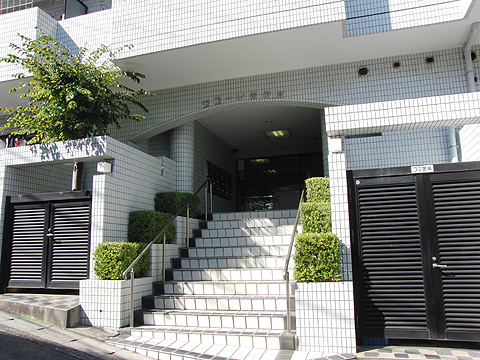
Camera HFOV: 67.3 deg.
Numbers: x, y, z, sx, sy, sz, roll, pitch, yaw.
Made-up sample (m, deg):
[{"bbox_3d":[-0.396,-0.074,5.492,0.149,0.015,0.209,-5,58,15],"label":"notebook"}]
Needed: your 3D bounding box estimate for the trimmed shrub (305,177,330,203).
[{"bbox_3d":[1.453,0.278,6.677,0.450,0.565,0.800,-3,-9,14],"label":"trimmed shrub"}]

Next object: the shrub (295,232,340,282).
[{"bbox_3d":[1.012,0.975,4.669,0.545,0.580,0.830,-3,-9,14],"label":"shrub"}]

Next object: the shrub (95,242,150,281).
[{"bbox_3d":[-1.750,1.198,5.403,0.455,0.510,0.830,-3,-9,14],"label":"shrub"}]

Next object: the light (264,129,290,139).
[{"bbox_3d":[1.029,-1.231,9.687,0.610,0.080,0.630,-3,-9,14],"label":"light"}]

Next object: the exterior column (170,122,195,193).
[{"bbox_3d":[-1.257,-0.269,7.922,0.490,2.150,0.490,-3,-9,14],"label":"exterior column"}]

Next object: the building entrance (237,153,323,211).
[{"bbox_3d":[1.180,0.187,10.977,2.710,1.860,0.200,-3,-9,14],"label":"building entrance"}]

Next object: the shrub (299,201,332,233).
[{"bbox_3d":[1.215,0.647,5.677,0.485,0.545,0.830,-3,-9,14],"label":"shrub"}]

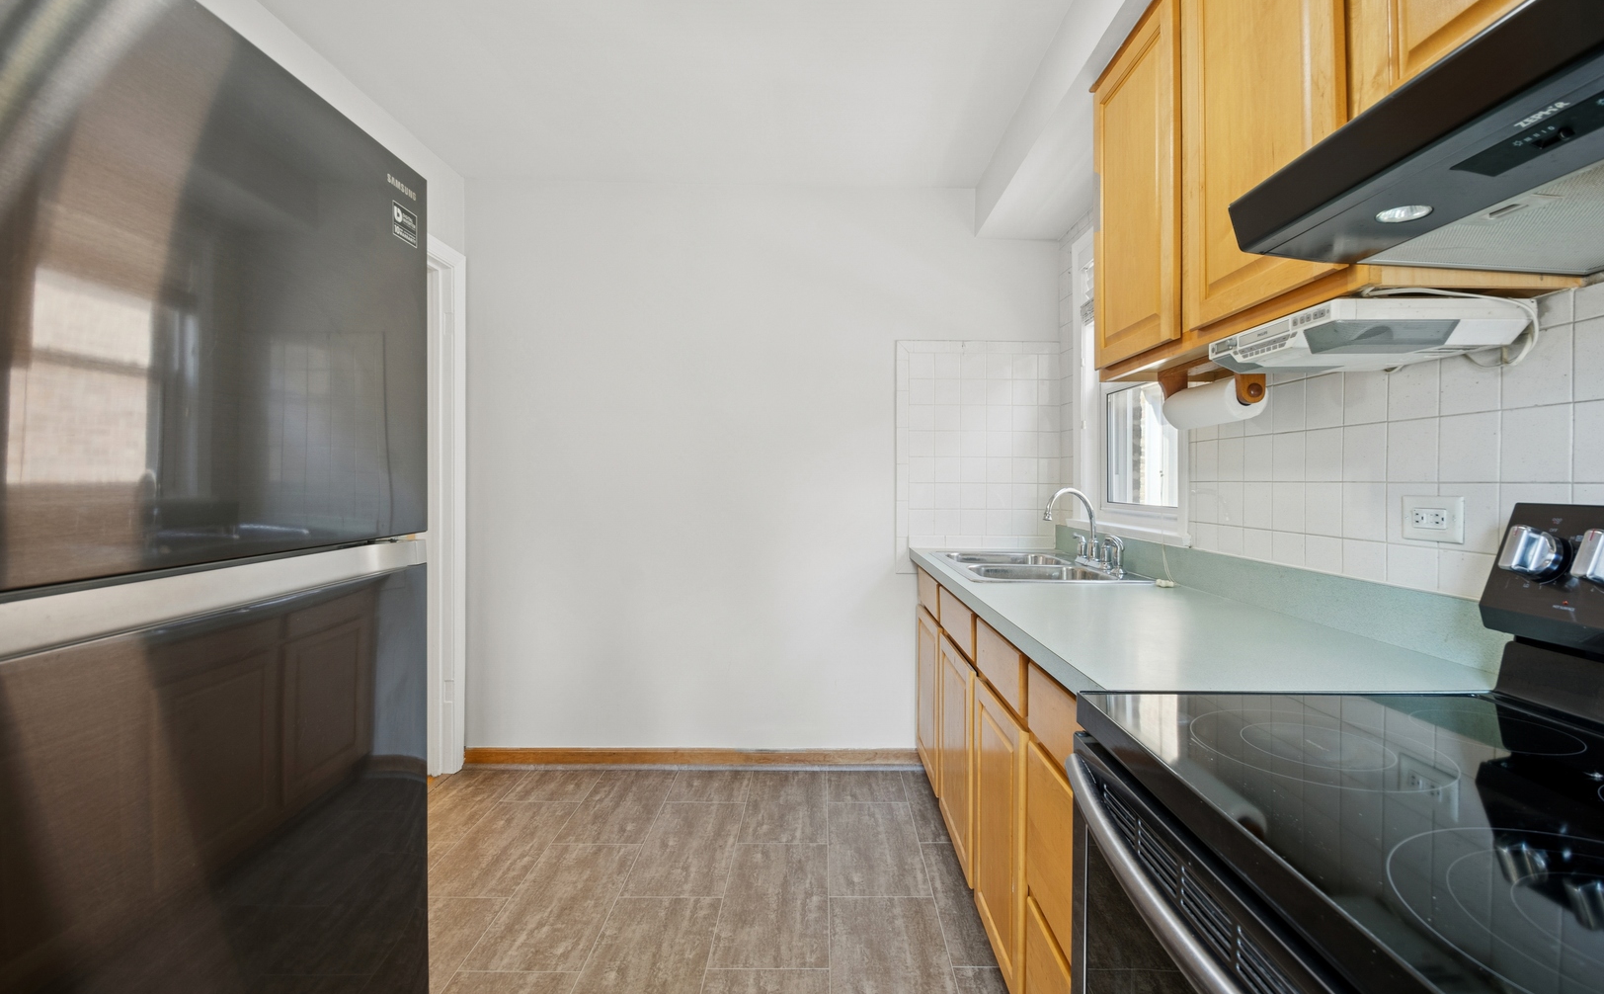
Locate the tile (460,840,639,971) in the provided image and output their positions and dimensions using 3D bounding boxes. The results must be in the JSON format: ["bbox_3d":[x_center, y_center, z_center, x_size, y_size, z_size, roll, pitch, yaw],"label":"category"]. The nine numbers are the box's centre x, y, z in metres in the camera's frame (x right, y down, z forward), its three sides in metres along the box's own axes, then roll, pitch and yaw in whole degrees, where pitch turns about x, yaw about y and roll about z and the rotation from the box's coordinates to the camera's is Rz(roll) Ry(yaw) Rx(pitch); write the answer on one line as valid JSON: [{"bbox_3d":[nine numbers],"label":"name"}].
[{"bbox_3d":[-0.704,1.190,1.972,0.306,0.010,0.590,0,1,1],"label":"tile"}]

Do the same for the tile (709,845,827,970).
[{"bbox_3d":[-0.074,1.160,1.924,0.304,0.010,0.570,0,1,1],"label":"tile"}]

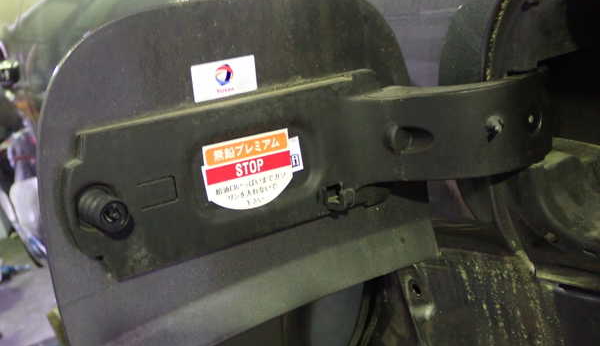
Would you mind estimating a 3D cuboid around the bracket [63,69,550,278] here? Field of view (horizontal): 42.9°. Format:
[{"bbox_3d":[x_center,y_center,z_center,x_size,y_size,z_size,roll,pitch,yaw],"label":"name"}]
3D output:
[{"bbox_3d":[0.018,-0.006,0.342,0.235,0.066,0.061,-14,15,-29],"label":"bracket"}]

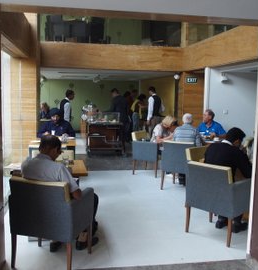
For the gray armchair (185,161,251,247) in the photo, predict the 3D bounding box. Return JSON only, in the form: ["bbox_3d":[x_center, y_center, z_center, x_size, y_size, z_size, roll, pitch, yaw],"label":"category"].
[{"bbox_3d":[1.039,0.723,4.116,0.580,0.820,0.590,-5,8,-43],"label":"gray armchair"}]

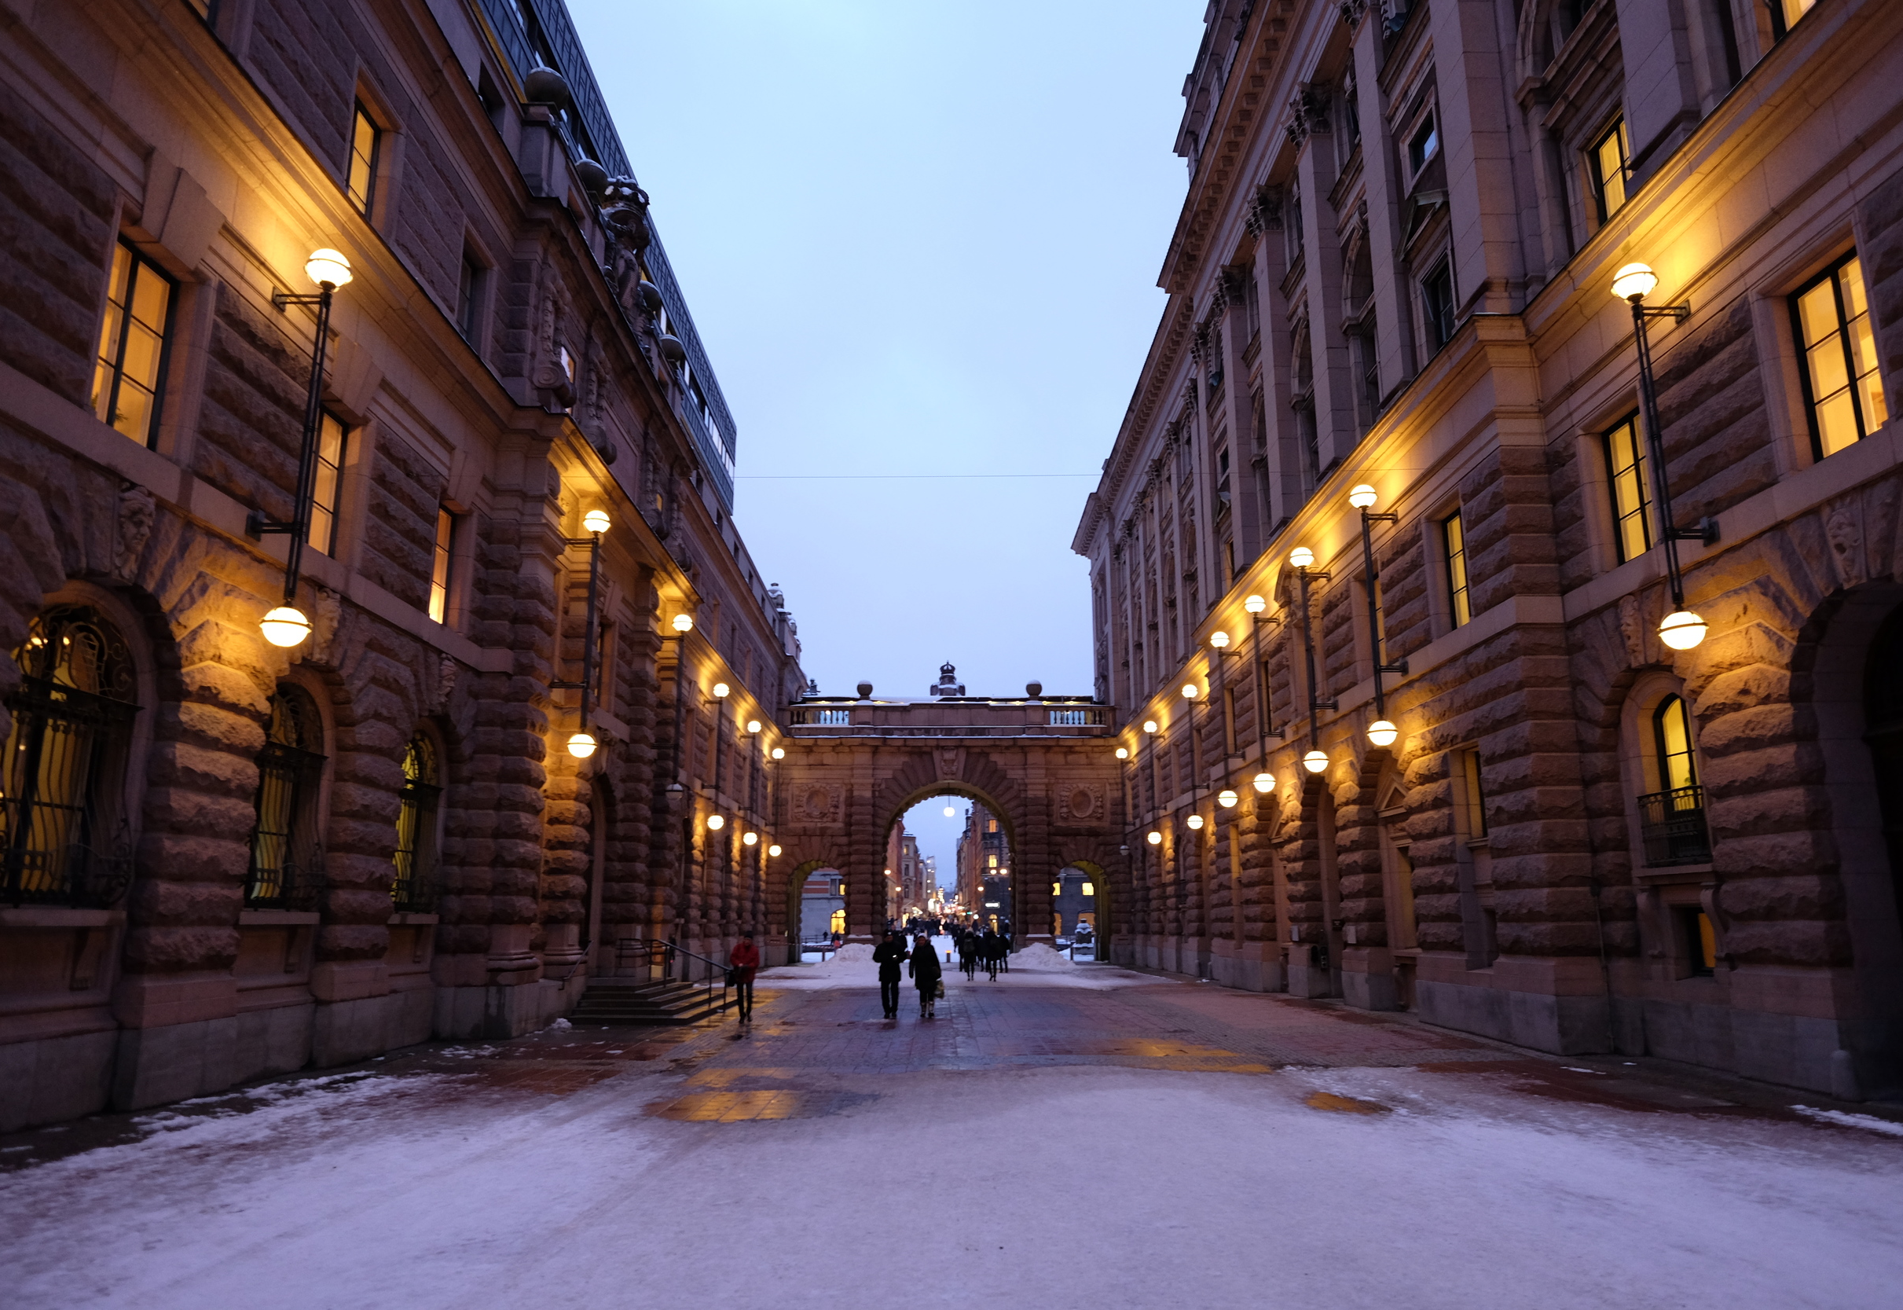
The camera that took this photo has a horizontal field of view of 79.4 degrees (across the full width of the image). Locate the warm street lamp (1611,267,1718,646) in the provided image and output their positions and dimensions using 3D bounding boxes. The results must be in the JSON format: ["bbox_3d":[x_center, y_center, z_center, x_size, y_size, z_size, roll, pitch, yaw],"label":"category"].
[{"bbox_3d":[8.967,-2.564,14.269,0.907,5.231,0.558,0,-13,-1],"label":"warm street lamp"}]

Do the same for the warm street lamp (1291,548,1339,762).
[{"bbox_3d":[8.147,0.064,25.533,0.907,5.231,0.558,0,-13,-1],"label":"warm street lamp"}]

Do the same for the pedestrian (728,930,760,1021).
[{"bbox_3d":[-4.087,6.338,22.604,0.620,1.706,0.450,0,-13,-1],"label":"pedestrian"}]

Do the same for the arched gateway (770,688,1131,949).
[{"bbox_3d":[-0.159,9.206,61.933,18.182,13.973,5.766,0,-13,-1],"label":"arched gateway"}]

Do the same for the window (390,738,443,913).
[{"bbox_3d":[-9.140,2.860,19.504,0.400,3.050,1.750,0,-13,-1],"label":"window"}]

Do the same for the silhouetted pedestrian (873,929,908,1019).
[{"bbox_3d":[-1.255,6.519,23.418,0.660,1.750,0.450,1,-13,-3],"label":"silhouetted pedestrian"}]

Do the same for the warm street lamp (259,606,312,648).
[{"bbox_3d":[-8.279,-0.353,14.258,0.560,0.540,0.560,0,-13,-1],"label":"warm street lamp"}]

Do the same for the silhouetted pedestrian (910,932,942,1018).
[{"bbox_3d":[-0.538,6.635,23.796,0.620,1.704,0.420,0,-13,-1],"label":"silhouetted pedestrian"}]

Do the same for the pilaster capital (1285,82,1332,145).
[{"bbox_3d":[8.913,-13.126,28.574,0.814,1.395,1.325,0,-13,-1],"label":"pilaster capital"}]

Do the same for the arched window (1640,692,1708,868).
[{"bbox_3d":[10.204,1.738,16.156,0.380,2.350,1.400,0,-13,-1],"label":"arched window"}]

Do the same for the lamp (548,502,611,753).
[{"bbox_3d":[-7.511,-0.465,23.265,0.907,5.231,0.558,0,-13,-1],"label":"lamp"}]

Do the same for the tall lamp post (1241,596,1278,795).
[{"bbox_3d":[8.621,1.052,31.485,0.860,5.520,0.570,0,-13,-1],"label":"tall lamp post"}]

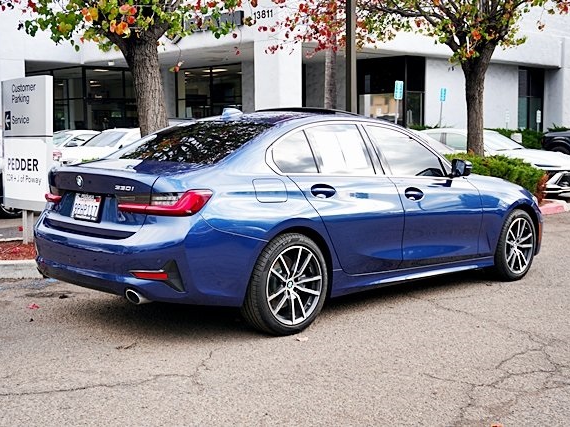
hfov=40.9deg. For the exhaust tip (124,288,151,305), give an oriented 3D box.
[{"bbox_3d":[-0.811,0.472,4.350,0.130,0.088,0.100,-5,8,-45],"label":"exhaust tip"}]

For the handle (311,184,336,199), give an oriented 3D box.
[{"bbox_3d":[0.238,-0.142,4.875,0.225,0.075,0.060,-5,8,-45],"label":"handle"}]

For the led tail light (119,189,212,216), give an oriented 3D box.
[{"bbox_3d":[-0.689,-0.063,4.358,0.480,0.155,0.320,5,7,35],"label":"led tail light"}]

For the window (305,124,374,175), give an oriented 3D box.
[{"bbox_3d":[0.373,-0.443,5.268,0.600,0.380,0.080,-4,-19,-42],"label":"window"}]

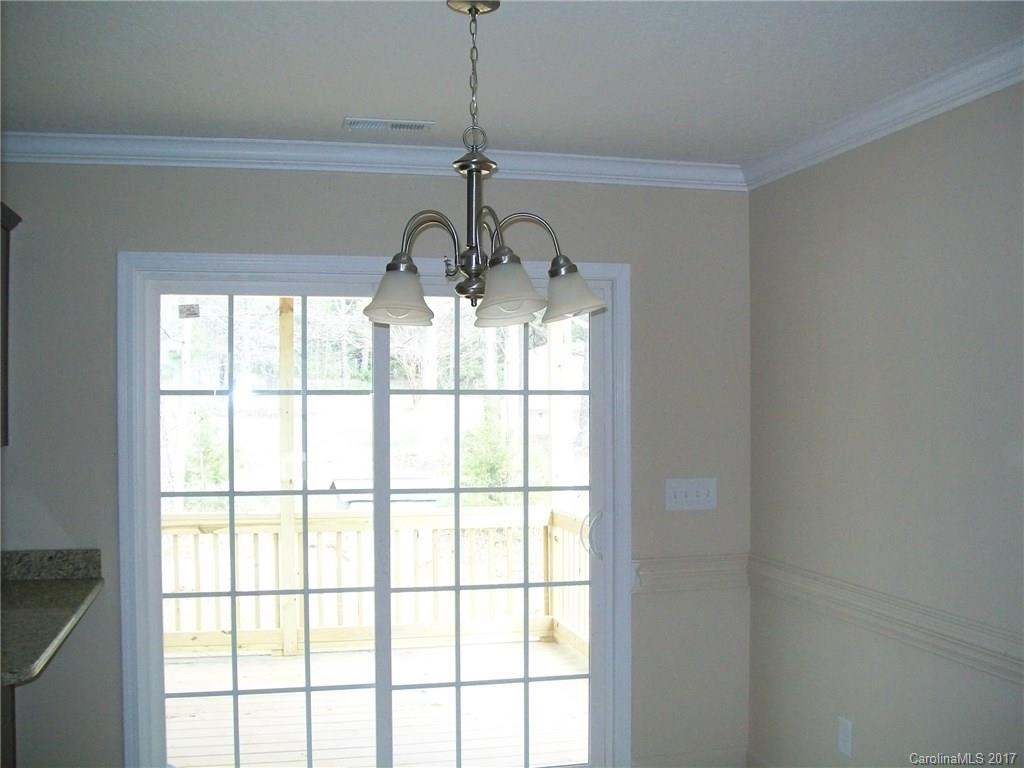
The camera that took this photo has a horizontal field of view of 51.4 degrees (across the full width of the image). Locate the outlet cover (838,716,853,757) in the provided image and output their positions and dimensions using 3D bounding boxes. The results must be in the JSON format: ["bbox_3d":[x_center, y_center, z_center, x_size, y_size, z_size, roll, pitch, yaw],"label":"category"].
[{"bbox_3d":[1.091,1.154,3.484,0.007,0.119,0.076,0,-1,-14],"label":"outlet cover"}]

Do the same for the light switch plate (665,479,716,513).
[{"bbox_3d":[0.697,0.432,4.144,0.212,0.121,0.009,0,-1,-14],"label":"light switch plate"}]

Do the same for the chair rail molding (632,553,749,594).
[{"bbox_3d":[0.688,0.735,4.129,0.480,0.136,0.028,0,-1,-14],"label":"chair rail molding"}]

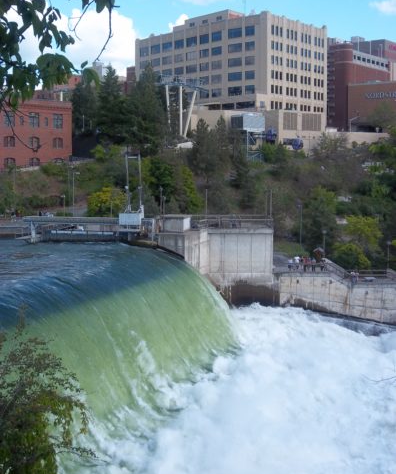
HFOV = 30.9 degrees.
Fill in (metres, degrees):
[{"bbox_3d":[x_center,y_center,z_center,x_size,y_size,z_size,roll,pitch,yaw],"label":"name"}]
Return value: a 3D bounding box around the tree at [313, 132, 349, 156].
[{"bbox_3d":[32.899,-23.215,178.000,8.670,5.899,8.670,0,4,0],"label":"tree"}]

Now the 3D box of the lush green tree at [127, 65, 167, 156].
[{"bbox_3d":[-11.709,-28.762,163.000,8.822,20.259,8.822,0,4,0],"label":"lush green tree"}]

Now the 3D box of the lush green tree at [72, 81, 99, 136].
[{"bbox_3d":[-27.864,-31.792,176.000,6.668,13.611,6.668,0,4,0],"label":"lush green tree"}]

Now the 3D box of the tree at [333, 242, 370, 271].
[{"bbox_3d":[20.983,2.666,98.000,5.039,4.060,5.039,0,4,0],"label":"tree"}]

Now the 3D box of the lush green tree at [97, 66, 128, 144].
[{"bbox_3d":[-20.513,-31.790,172.000,7.447,18.527,7.447,0,4,0],"label":"lush green tree"}]

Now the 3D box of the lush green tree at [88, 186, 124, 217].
[{"bbox_3d":[-16.774,-6.619,130.000,6.684,5.386,6.684,0,4,0],"label":"lush green tree"}]

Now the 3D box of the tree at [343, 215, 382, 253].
[{"bbox_3d":[24.009,-0.363,104.000,5.347,5.457,5.347,0,4,0],"label":"tree"}]

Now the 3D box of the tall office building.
[{"bbox_3d":[9.908,-47.909,233.207,55.413,39.587,30.355,4,5,43],"label":"tall office building"}]

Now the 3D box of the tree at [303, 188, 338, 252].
[{"bbox_3d":[18.284,-2.612,107.000,5.212,10.048,5.212,0,4,0],"label":"tree"}]

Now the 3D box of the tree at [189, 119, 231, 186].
[{"bbox_3d":[2.406,-17.680,150.000,8.524,13.671,8.524,0,4,0],"label":"tree"}]

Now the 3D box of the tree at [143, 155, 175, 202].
[{"bbox_3d":[-7.438,-10.828,135.000,5.845,8.948,5.845,0,4,0],"label":"tree"}]

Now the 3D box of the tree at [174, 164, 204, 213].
[{"bbox_3d":[-1.482,-8.282,125.000,5.074,8.286,5.074,0,4,0],"label":"tree"}]

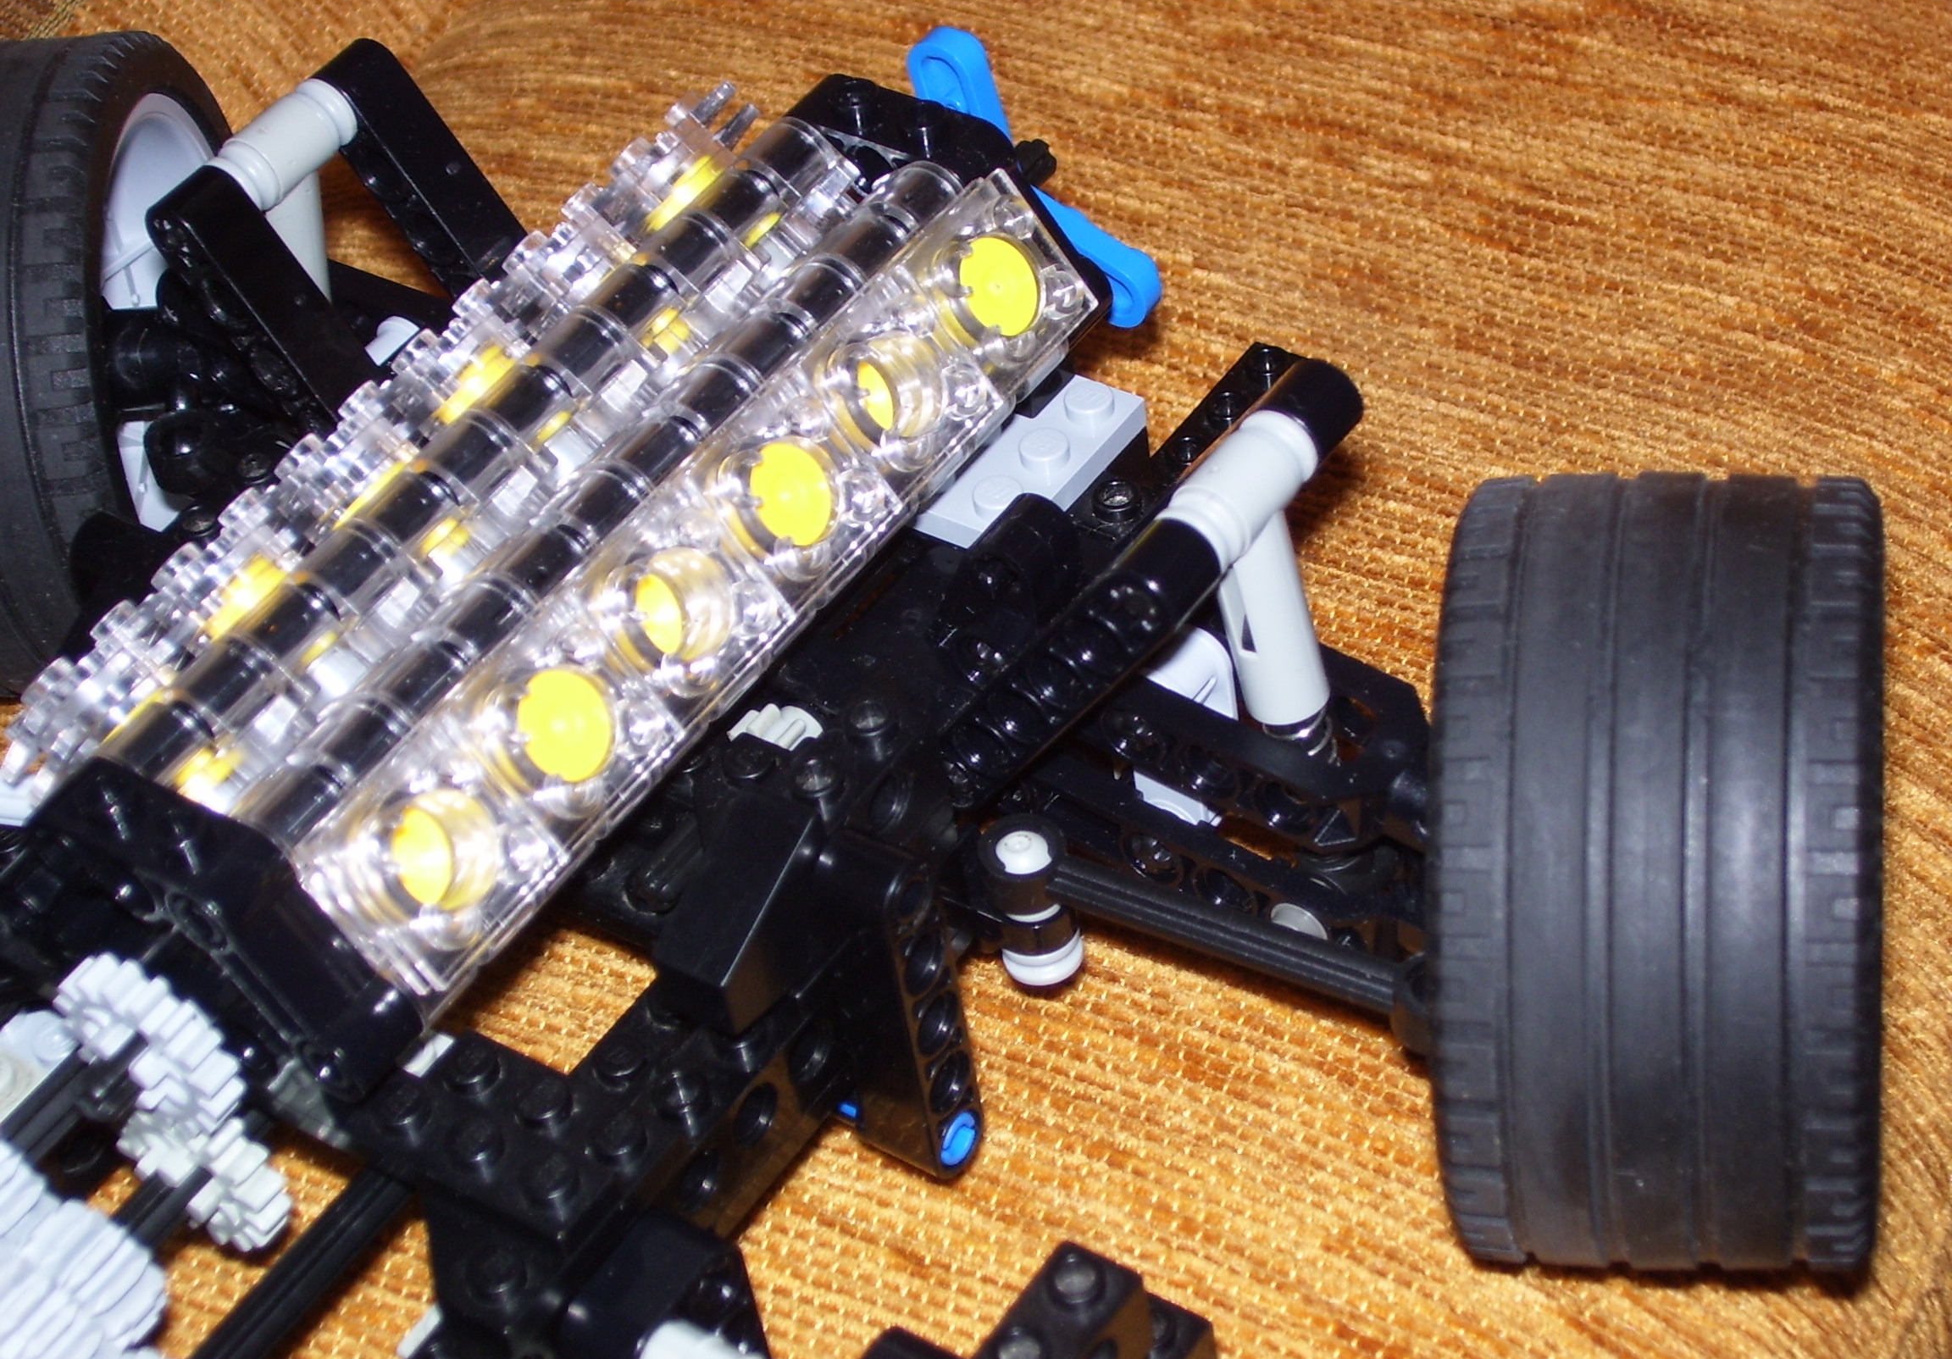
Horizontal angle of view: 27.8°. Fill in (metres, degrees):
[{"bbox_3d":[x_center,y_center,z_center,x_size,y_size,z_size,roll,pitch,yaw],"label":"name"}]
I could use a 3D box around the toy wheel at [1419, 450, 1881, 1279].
[{"bbox_3d":[0.061,0.017,0.343,0.036,0.069,0.069,0,44,13],"label":"toy wheel"}]

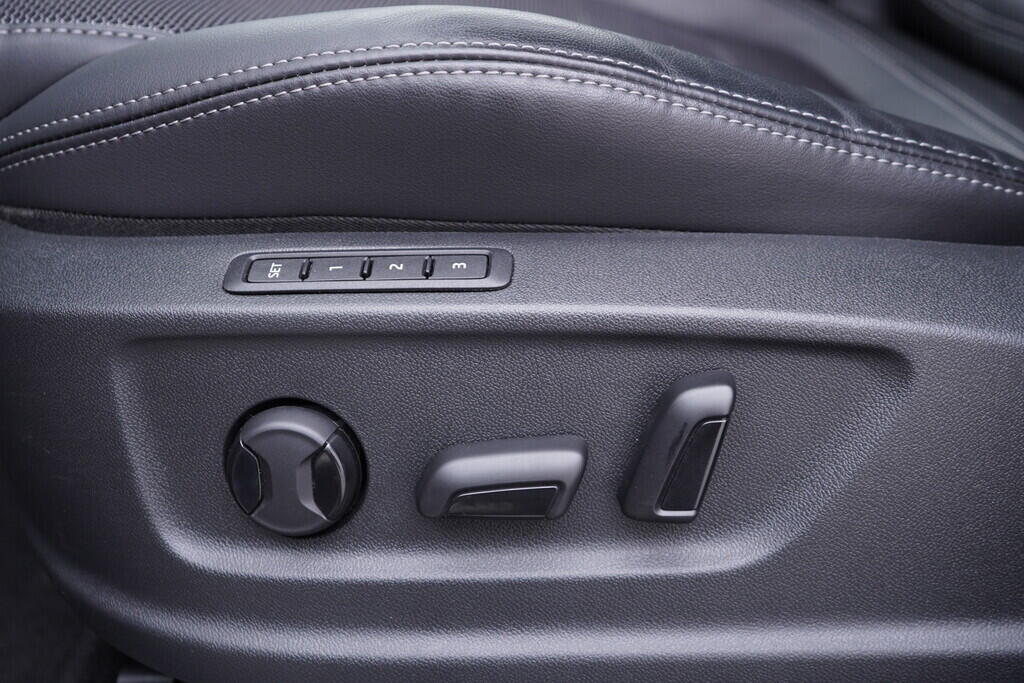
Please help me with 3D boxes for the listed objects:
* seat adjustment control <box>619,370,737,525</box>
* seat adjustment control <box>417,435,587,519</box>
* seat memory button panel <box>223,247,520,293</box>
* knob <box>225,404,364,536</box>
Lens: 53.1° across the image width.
[{"bbox_3d":[0.054,0.036,0.330,0.023,0.057,0.020,21,10,2],"label":"seat adjustment control"},{"bbox_3d":[-0.005,0.046,0.338,0.058,0.024,0.020,-1,9,6],"label":"seat adjustment control"},{"bbox_3d":[-0.049,-0.023,0.350,0.100,0.007,0.017,-1,53,9],"label":"seat memory button panel"},{"bbox_3d":[-0.075,0.046,0.347,0.045,0.045,0.016,-1,9,6],"label":"knob"}]

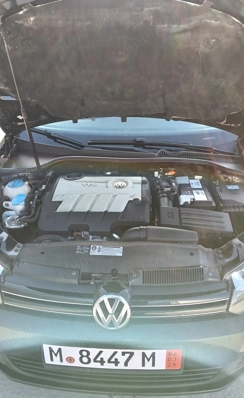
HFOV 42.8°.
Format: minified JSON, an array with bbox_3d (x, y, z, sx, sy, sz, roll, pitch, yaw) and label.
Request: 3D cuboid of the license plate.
[{"bbox_3d":[-0.033,0.596,1.179,0.520,0.110,0.016,1,25,2],"label":"license plate"}]

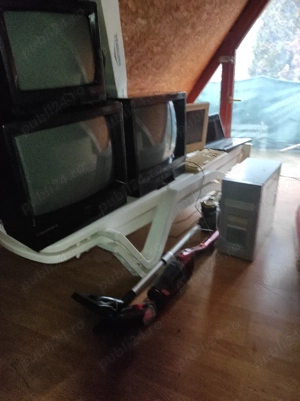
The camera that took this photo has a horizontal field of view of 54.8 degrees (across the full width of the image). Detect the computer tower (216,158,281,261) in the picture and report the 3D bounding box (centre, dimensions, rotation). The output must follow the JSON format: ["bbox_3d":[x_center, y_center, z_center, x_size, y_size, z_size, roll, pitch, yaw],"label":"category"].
[{"bbox_3d":[0.553,0.036,1.596,0.189,0.420,0.400,14,29,32],"label":"computer tower"}]

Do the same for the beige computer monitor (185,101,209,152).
[{"bbox_3d":[0.158,-0.526,2.141,0.370,0.345,0.360,-23,31,-38],"label":"beige computer monitor"}]

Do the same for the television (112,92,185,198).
[{"bbox_3d":[-0.107,-0.358,1.666,0.450,0.468,0.461,15,30,34],"label":"television"}]

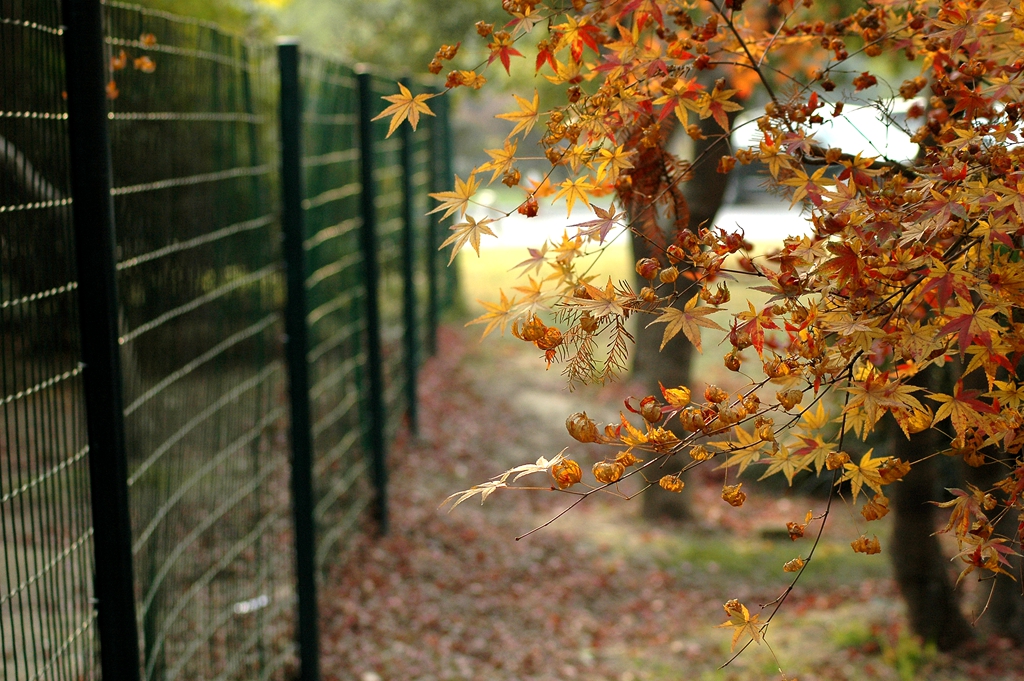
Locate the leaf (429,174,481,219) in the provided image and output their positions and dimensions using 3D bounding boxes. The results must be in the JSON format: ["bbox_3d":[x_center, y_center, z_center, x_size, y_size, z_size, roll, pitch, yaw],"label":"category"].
[{"bbox_3d":[-0.045,-0.113,2.320,0.041,0.037,0.020,-2,4,0],"label":"leaf"}]

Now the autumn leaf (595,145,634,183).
[{"bbox_3d":[0.099,-0.170,2.870,0.040,0.037,0.018,-1,4,0],"label":"autumn leaf"}]

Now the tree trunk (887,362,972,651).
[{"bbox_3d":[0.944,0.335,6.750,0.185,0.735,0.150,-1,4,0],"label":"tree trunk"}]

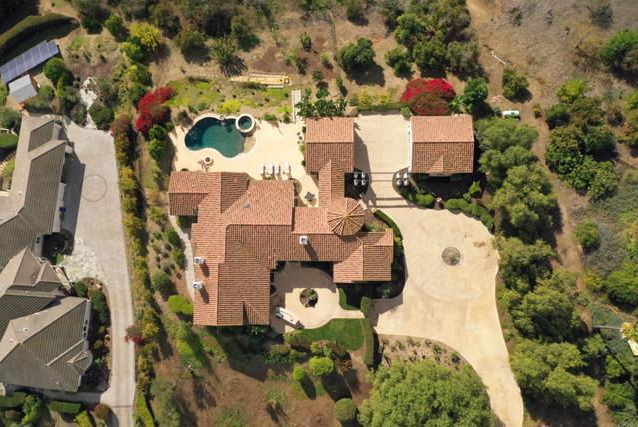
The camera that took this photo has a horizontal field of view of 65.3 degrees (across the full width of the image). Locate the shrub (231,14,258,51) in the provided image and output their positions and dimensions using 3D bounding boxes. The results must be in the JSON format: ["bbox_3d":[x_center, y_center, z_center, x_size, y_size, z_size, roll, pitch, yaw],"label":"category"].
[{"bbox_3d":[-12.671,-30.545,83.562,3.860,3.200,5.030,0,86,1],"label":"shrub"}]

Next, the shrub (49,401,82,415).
[{"bbox_3d":[-41.001,31.410,80.531,4.850,1.600,1.860,2,86,1],"label":"shrub"}]

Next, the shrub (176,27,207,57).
[{"bbox_3d":[-18.960,-25.577,74.040,4.460,2.800,4.020,-1,88,0],"label":"shrub"}]

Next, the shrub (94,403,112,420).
[{"bbox_3d":[-34.809,31.896,80.126,2.660,2.200,2.660,0,86,1],"label":"shrub"}]

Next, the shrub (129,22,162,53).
[{"bbox_3d":[-27.495,-27.892,78.946,4.910,3.800,4.630,0,84,1],"label":"shrub"}]

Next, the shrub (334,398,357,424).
[{"bbox_3d":[3.848,28.532,72.296,3.190,2.500,3.340,-1,88,0],"label":"shrub"}]

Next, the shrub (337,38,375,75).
[{"bbox_3d":[5.396,-23.360,73.612,5.620,3.500,5.320,-1,88,0],"label":"shrub"}]

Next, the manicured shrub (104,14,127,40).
[{"bbox_3d":[-32.479,-29.689,79.502,3.610,3.200,4.050,0,84,1],"label":"manicured shrub"}]

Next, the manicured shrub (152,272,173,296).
[{"bbox_3d":[-23.691,10.746,75.391,3.260,2.300,3.600,0,84,1],"label":"manicured shrub"}]

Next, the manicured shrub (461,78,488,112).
[{"bbox_3d":[25.683,-19.820,82.236,4.130,3.400,4.790,0,86,1],"label":"manicured shrub"}]

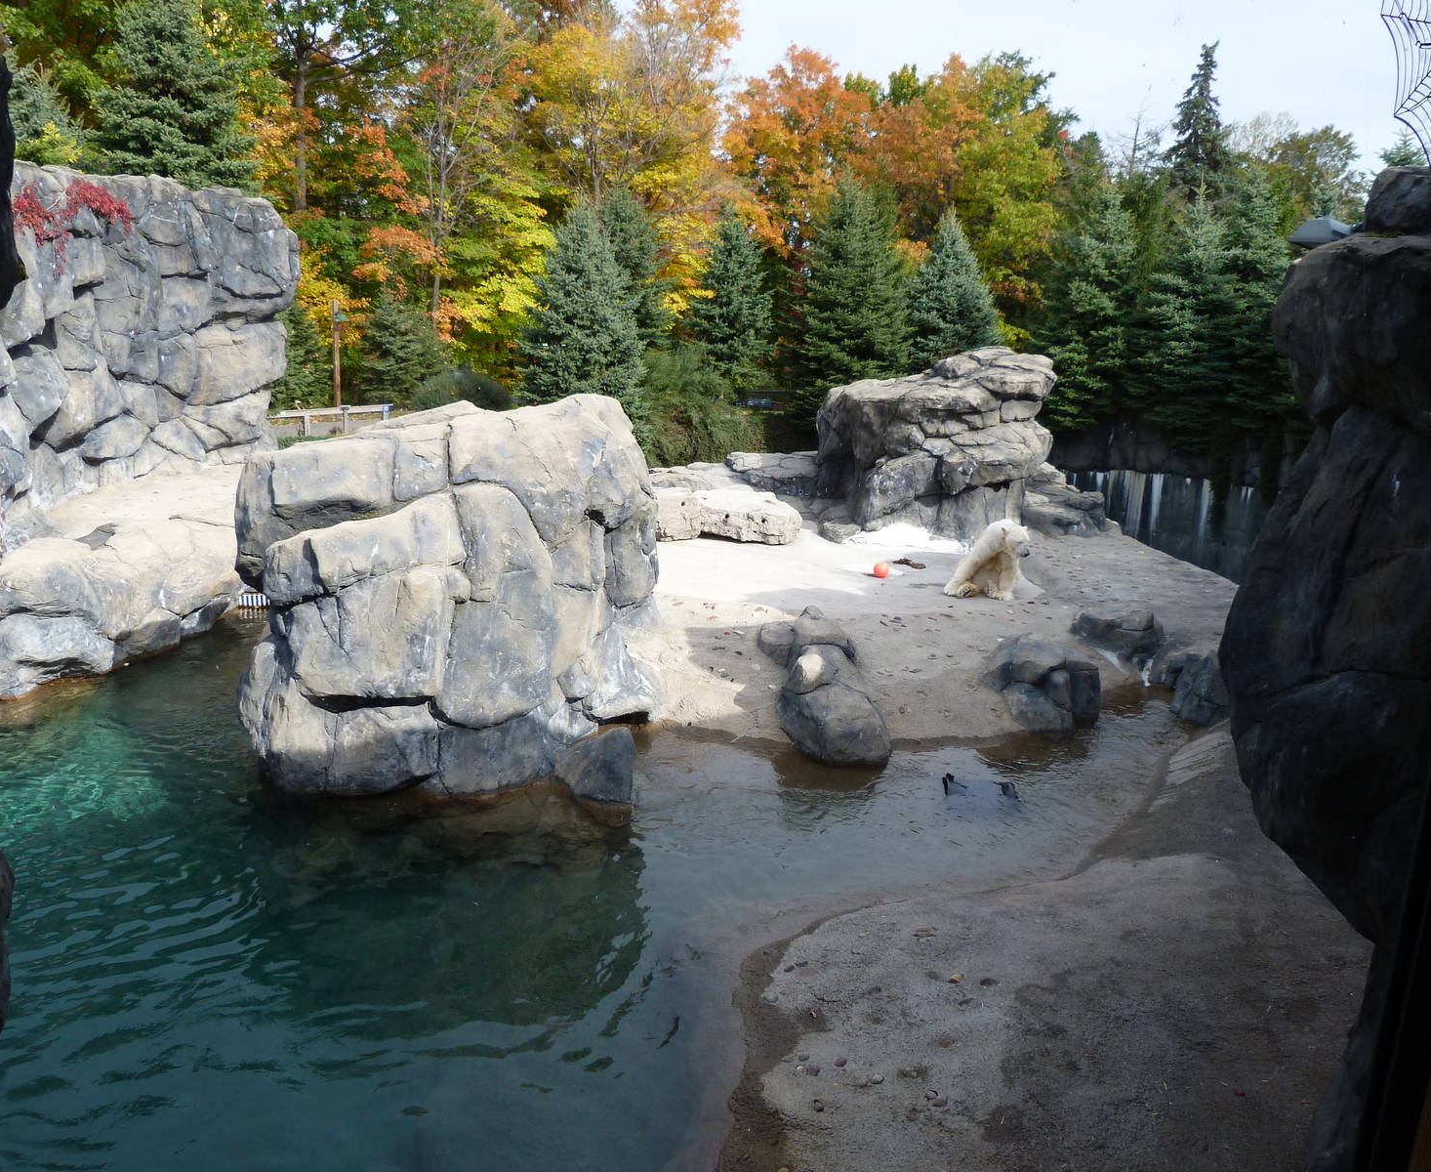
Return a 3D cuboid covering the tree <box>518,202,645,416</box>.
[{"bbox_3d":[-3.317,-6.406,28.000,3.100,6.100,3.100,3,13,0],"label":"tree"}]

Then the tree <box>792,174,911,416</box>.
[{"bbox_3d":[3.844,-8.527,33.701,3.570,7.184,3.570,2,11,0],"label":"tree"}]

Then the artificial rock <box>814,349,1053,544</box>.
[{"bbox_3d":[4.214,-2.711,21.700,4.200,3.600,3.100,5,13,12],"label":"artificial rock"}]

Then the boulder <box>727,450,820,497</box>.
[{"bbox_3d":[1.621,-2.753,27.500,2.500,1.000,1.800,2,11,0],"label":"boulder"}]

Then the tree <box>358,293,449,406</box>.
[{"bbox_3d":[-12.650,-9.442,45.460,3.651,4.720,3.651,2,11,0],"label":"tree"}]

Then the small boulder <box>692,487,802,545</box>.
[{"bbox_3d":[0.571,-1.310,20.700,1.900,0.750,1.300,6,13,15],"label":"small boulder"}]

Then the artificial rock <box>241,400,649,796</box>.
[{"bbox_3d":[-3.031,-0.266,13.000,4.300,3.950,3.600,-1,11,-11],"label":"artificial rock"}]

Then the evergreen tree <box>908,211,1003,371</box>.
[{"bbox_3d":[6.654,-7.944,32.551,2.908,5.650,2.908,2,11,0],"label":"evergreen tree"}]

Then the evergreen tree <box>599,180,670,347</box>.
[{"bbox_3d":[-2.760,-7.963,32.500,3.200,7.000,3.200,3,13,0],"label":"evergreen tree"}]

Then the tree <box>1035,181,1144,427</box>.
[{"bbox_3d":[9.511,-6.952,28.500,2.800,6.200,2.800,3,13,0],"label":"tree"}]

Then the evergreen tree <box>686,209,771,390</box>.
[{"bbox_3d":[0.435,-8.576,35.000,2.750,6.500,2.750,3,13,0],"label":"evergreen tree"}]

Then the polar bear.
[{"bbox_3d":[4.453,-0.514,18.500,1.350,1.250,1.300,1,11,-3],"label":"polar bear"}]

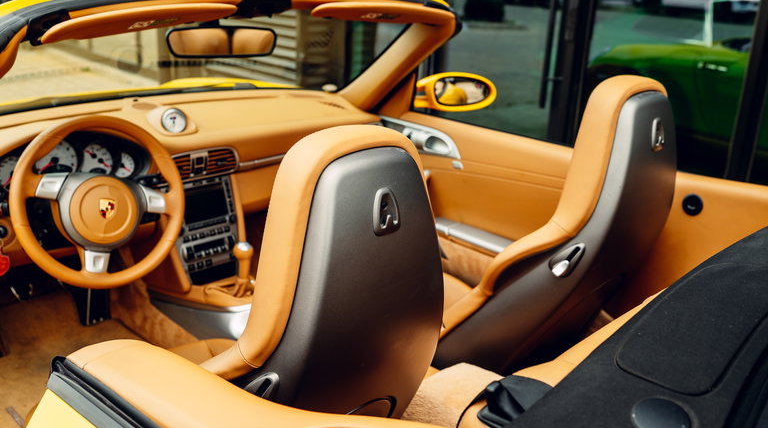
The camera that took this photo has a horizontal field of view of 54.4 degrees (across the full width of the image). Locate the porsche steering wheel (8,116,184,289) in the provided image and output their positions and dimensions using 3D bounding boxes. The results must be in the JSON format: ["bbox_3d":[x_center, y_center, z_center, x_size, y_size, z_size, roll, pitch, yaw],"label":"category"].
[{"bbox_3d":[-0.615,-0.024,1.612,0.370,0.370,0.090,-16,10,-40],"label":"porsche steering wheel"}]

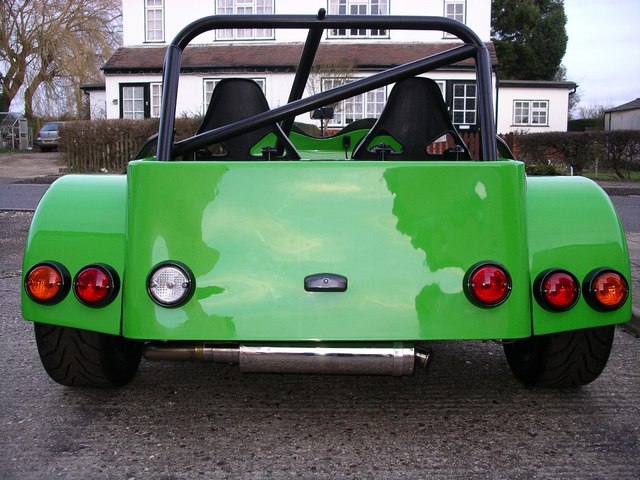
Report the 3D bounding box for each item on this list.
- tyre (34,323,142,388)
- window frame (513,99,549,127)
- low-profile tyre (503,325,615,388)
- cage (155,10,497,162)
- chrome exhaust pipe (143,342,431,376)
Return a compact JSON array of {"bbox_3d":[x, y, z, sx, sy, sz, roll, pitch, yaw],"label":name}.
[{"bbox_3d":[-0.660,0.154,2.043,0.205,0.570,0.570,0,8,1],"label":"tyre"},{"bbox_3d":[6.640,-3.990,21.500,1.120,0.820,0.120,0,8,0],"label":"window frame"},{"bbox_3d":[0.684,0.154,2.043,0.205,0.570,0.570,0,8,1],"label":"low-profile tyre"},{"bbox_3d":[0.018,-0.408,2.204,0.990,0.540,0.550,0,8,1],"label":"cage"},{"bbox_3d":[-0.087,0.313,1.775,0.750,0.088,0.100,0,8,0],"label":"chrome exhaust pipe"}]

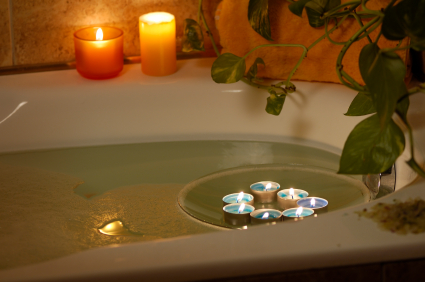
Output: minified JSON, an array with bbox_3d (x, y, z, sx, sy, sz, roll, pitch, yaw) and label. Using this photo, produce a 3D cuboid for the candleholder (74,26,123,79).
[{"bbox_3d":[-0.155,-0.121,2.550,0.068,0.058,0.068,-1,20,0],"label":"candleholder"}]

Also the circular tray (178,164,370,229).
[{"bbox_3d":[0.077,0.082,2.284,0.237,0.026,0.237,-1,20,0],"label":"circular tray"}]

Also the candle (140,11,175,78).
[{"bbox_3d":[-0.074,-0.133,2.550,0.050,0.077,0.050,-1,20,0],"label":"candle"}]

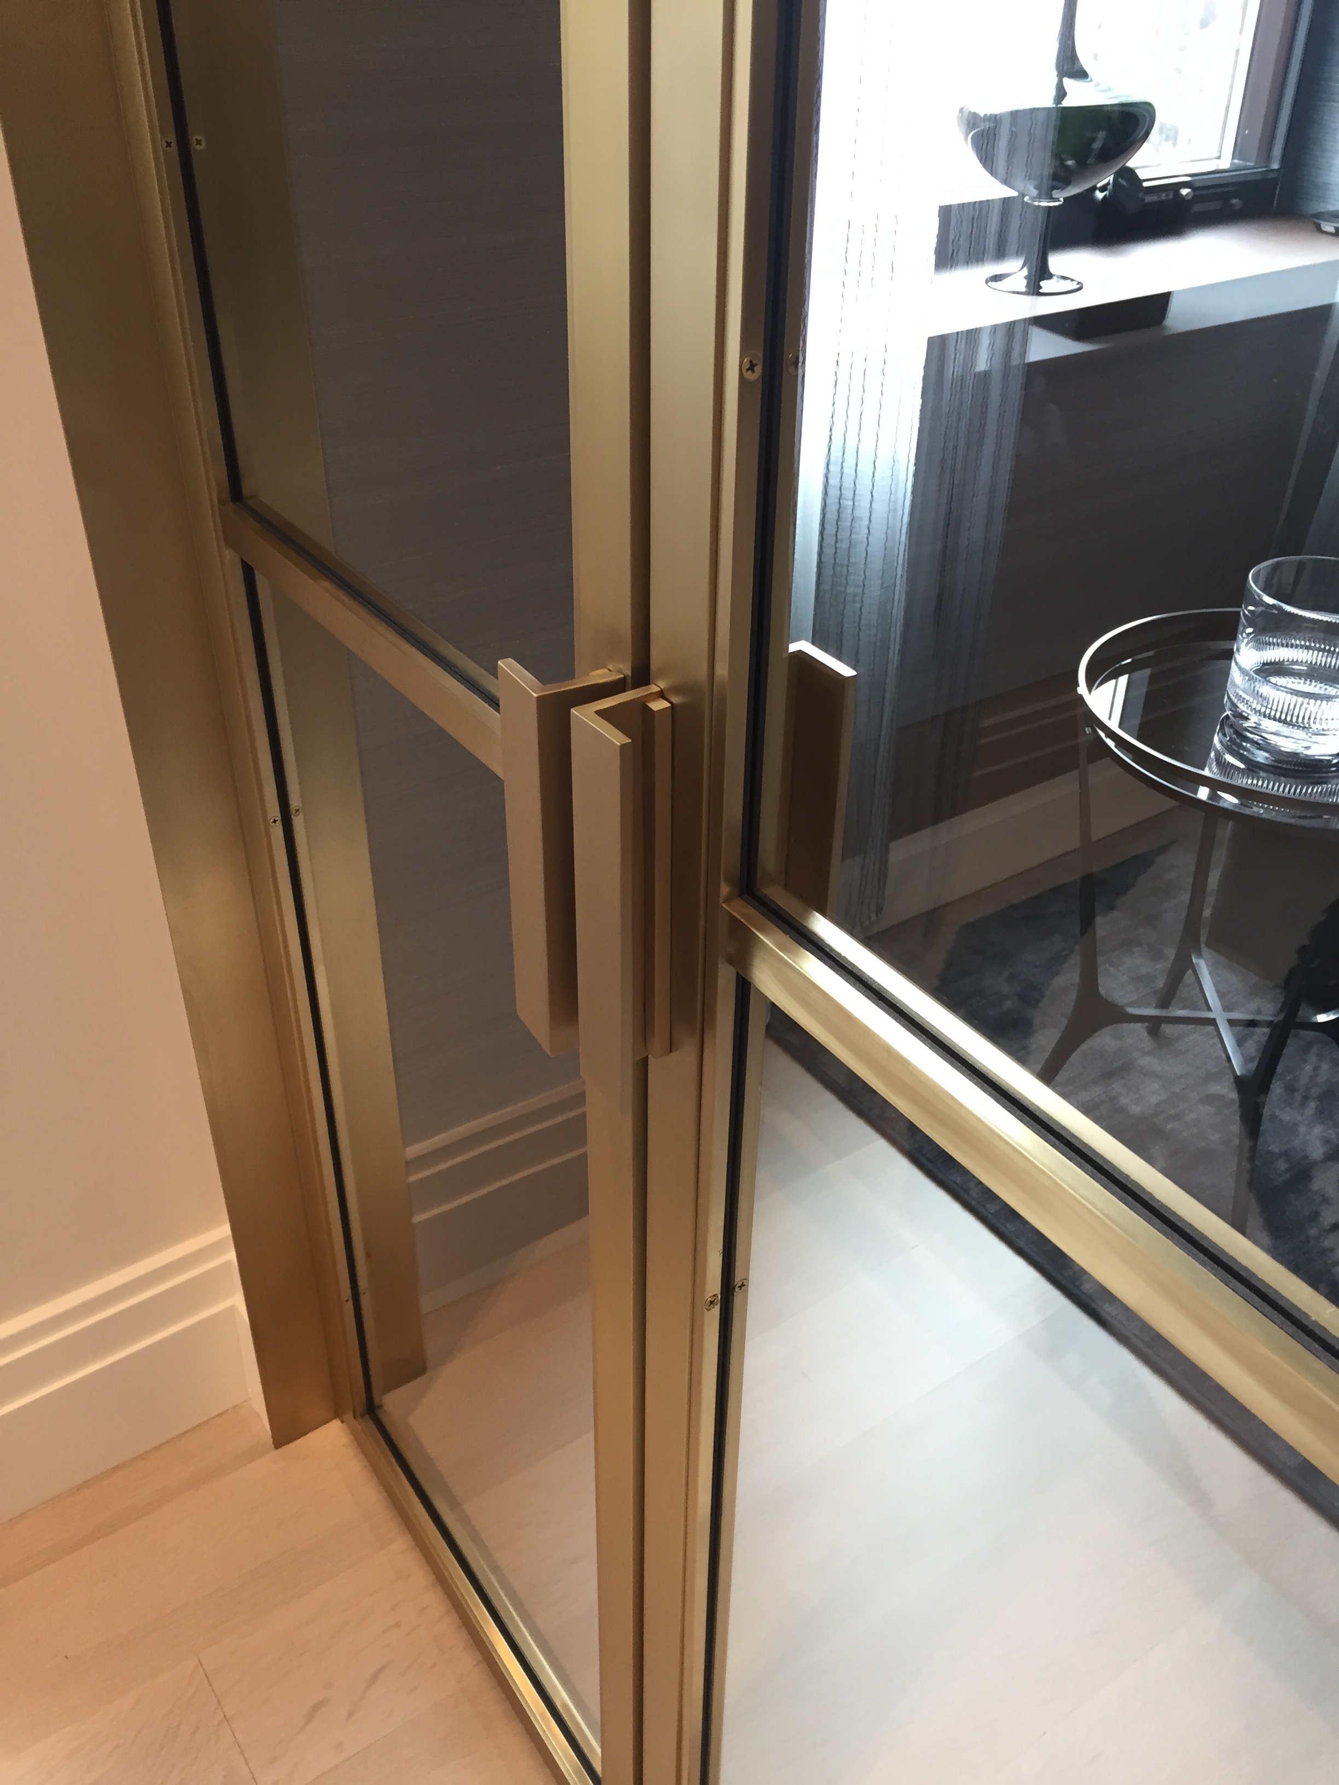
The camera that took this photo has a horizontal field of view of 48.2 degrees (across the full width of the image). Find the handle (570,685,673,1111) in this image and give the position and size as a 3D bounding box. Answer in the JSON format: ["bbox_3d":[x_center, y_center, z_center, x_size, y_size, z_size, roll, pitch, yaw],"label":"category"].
[{"bbox_3d":[-0.015,0.009,0.676,0.042,0.198,0.037,-20,38,-28],"label":"handle"}]

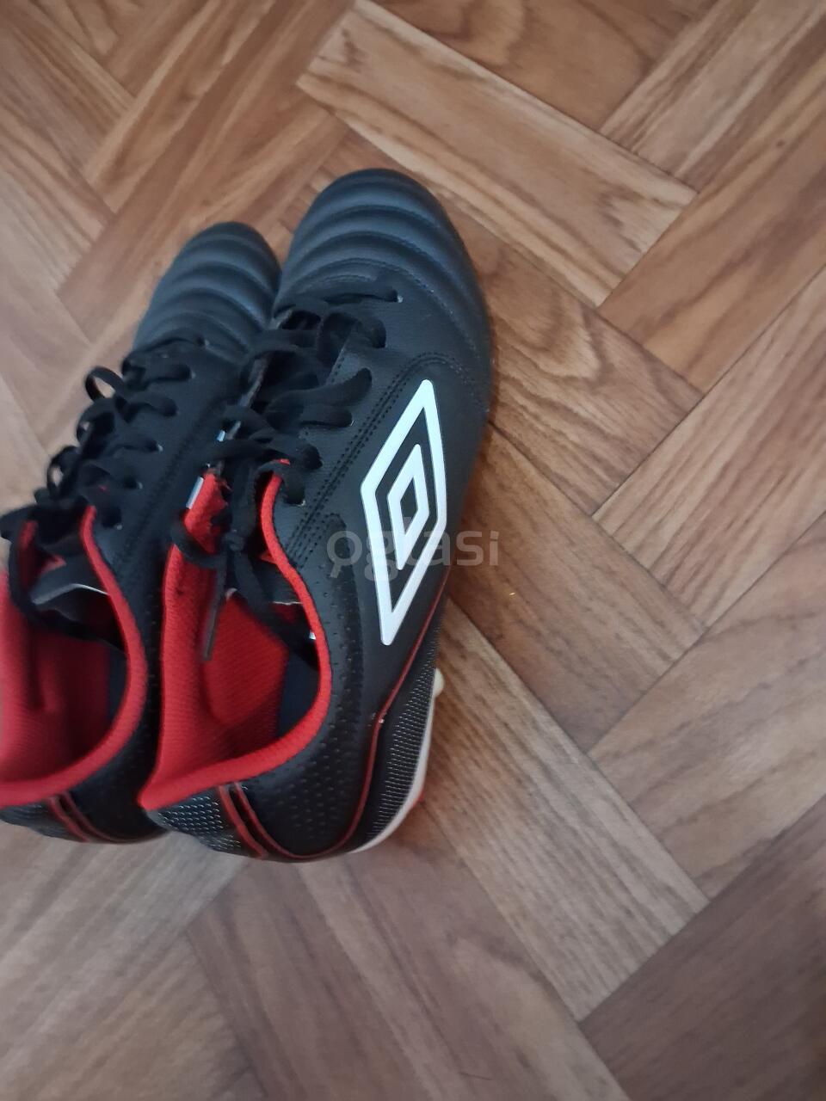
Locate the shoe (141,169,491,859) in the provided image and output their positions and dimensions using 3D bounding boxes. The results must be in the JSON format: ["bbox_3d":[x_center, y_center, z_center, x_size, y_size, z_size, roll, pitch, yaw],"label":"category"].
[{"bbox_3d":[-0.035,-0.030,0.319,0.100,0.109,0.280,-2,75,30],"label":"shoe"}]

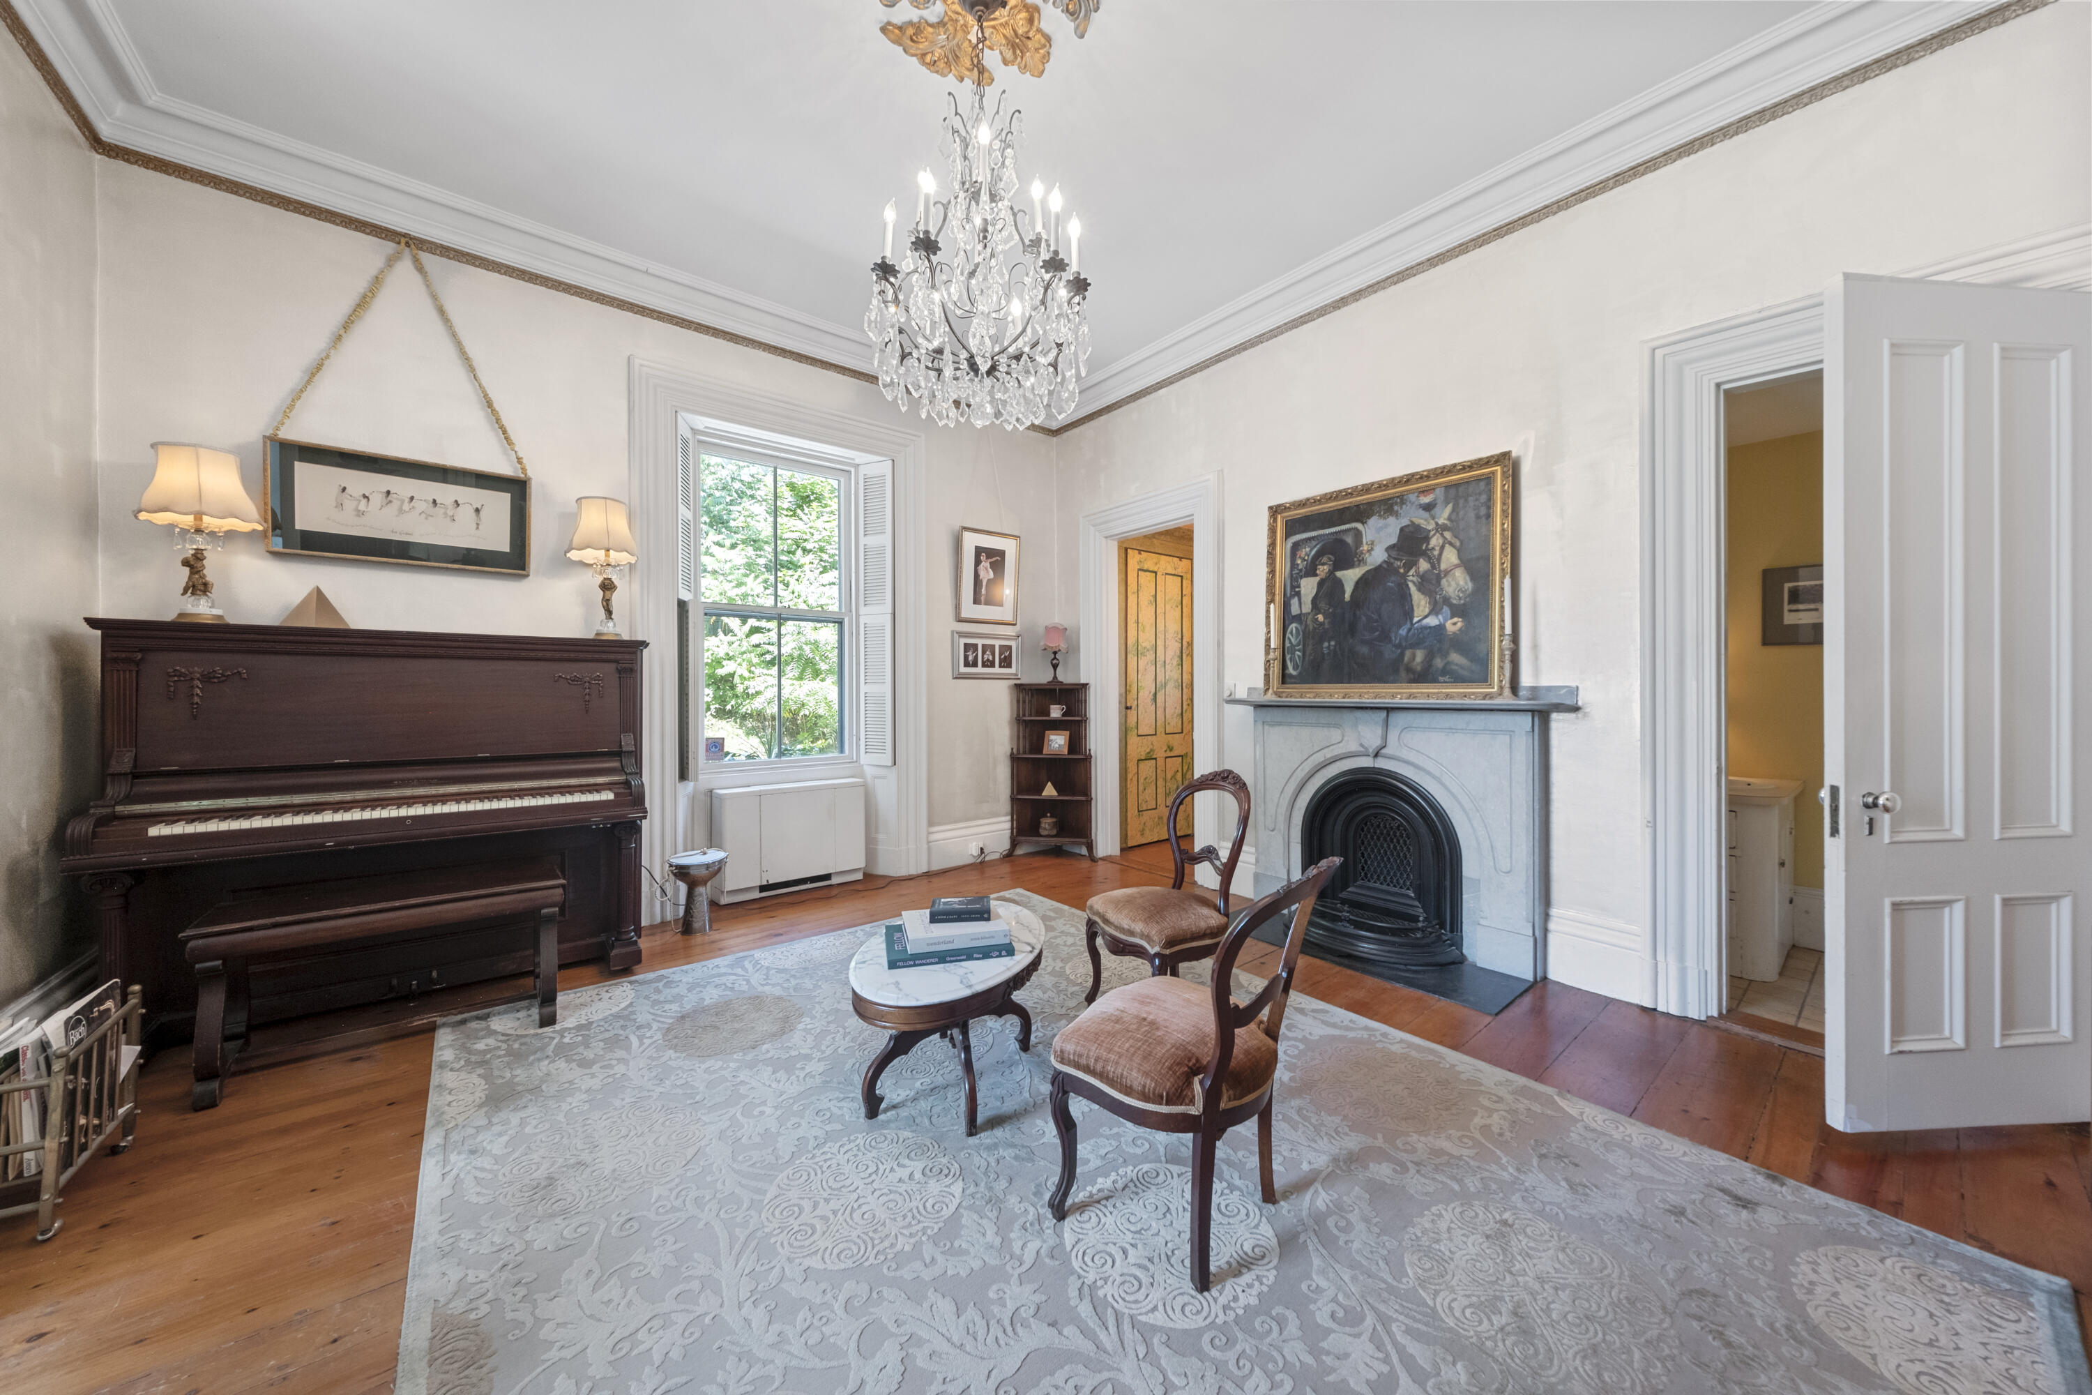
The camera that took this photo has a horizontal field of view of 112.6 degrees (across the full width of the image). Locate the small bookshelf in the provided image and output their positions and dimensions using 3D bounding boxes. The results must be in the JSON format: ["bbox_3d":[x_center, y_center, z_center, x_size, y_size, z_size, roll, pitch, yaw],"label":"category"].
[{"bbox_3d":[0.059,0.518,5.031,0.640,1.225,0.340,0,0,6],"label":"small bookshelf"}]

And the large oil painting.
[{"bbox_3d":[1.596,-0.516,3.397,0.055,1.060,1.165,6,-4,-39],"label":"large oil painting"}]

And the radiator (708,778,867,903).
[{"bbox_3d":[-1.516,0.833,4.160,0.830,0.610,0.210,0,0,-39],"label":"radiator"}]

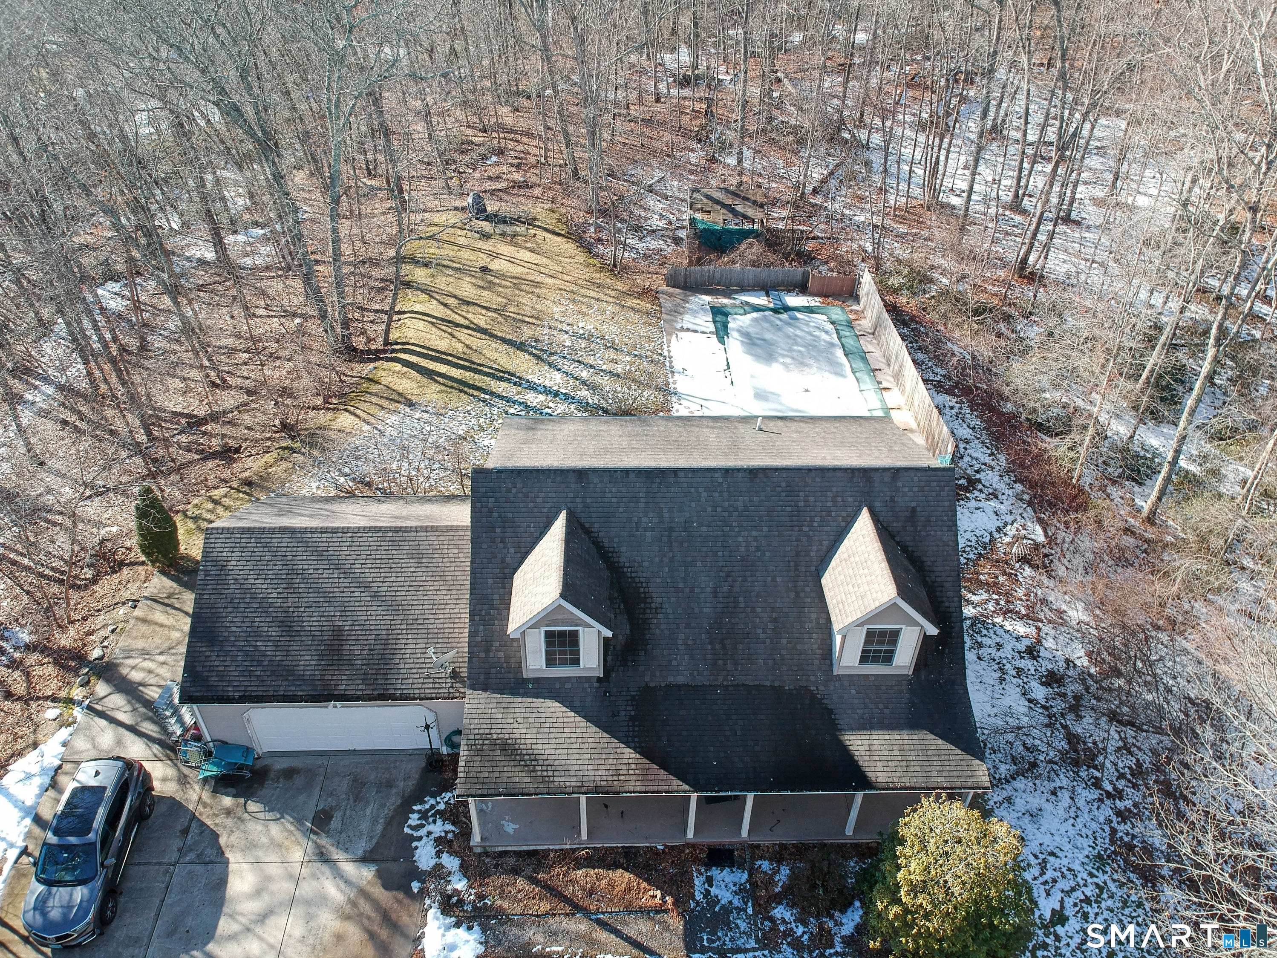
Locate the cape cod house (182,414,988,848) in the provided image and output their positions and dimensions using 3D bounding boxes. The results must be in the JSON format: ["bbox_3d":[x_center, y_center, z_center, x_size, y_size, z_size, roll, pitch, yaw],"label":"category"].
[{"bbox_3d":[-1.827,3.229,25.867,20.447,7.535,11.411,0,38,-2],"label":"cape cod house"}]

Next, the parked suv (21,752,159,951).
[{"bbox_3d":[-13.672,9.104,22.880,1.930,1.660,4.720,-2,38,-4],"label":"parked suv"}]

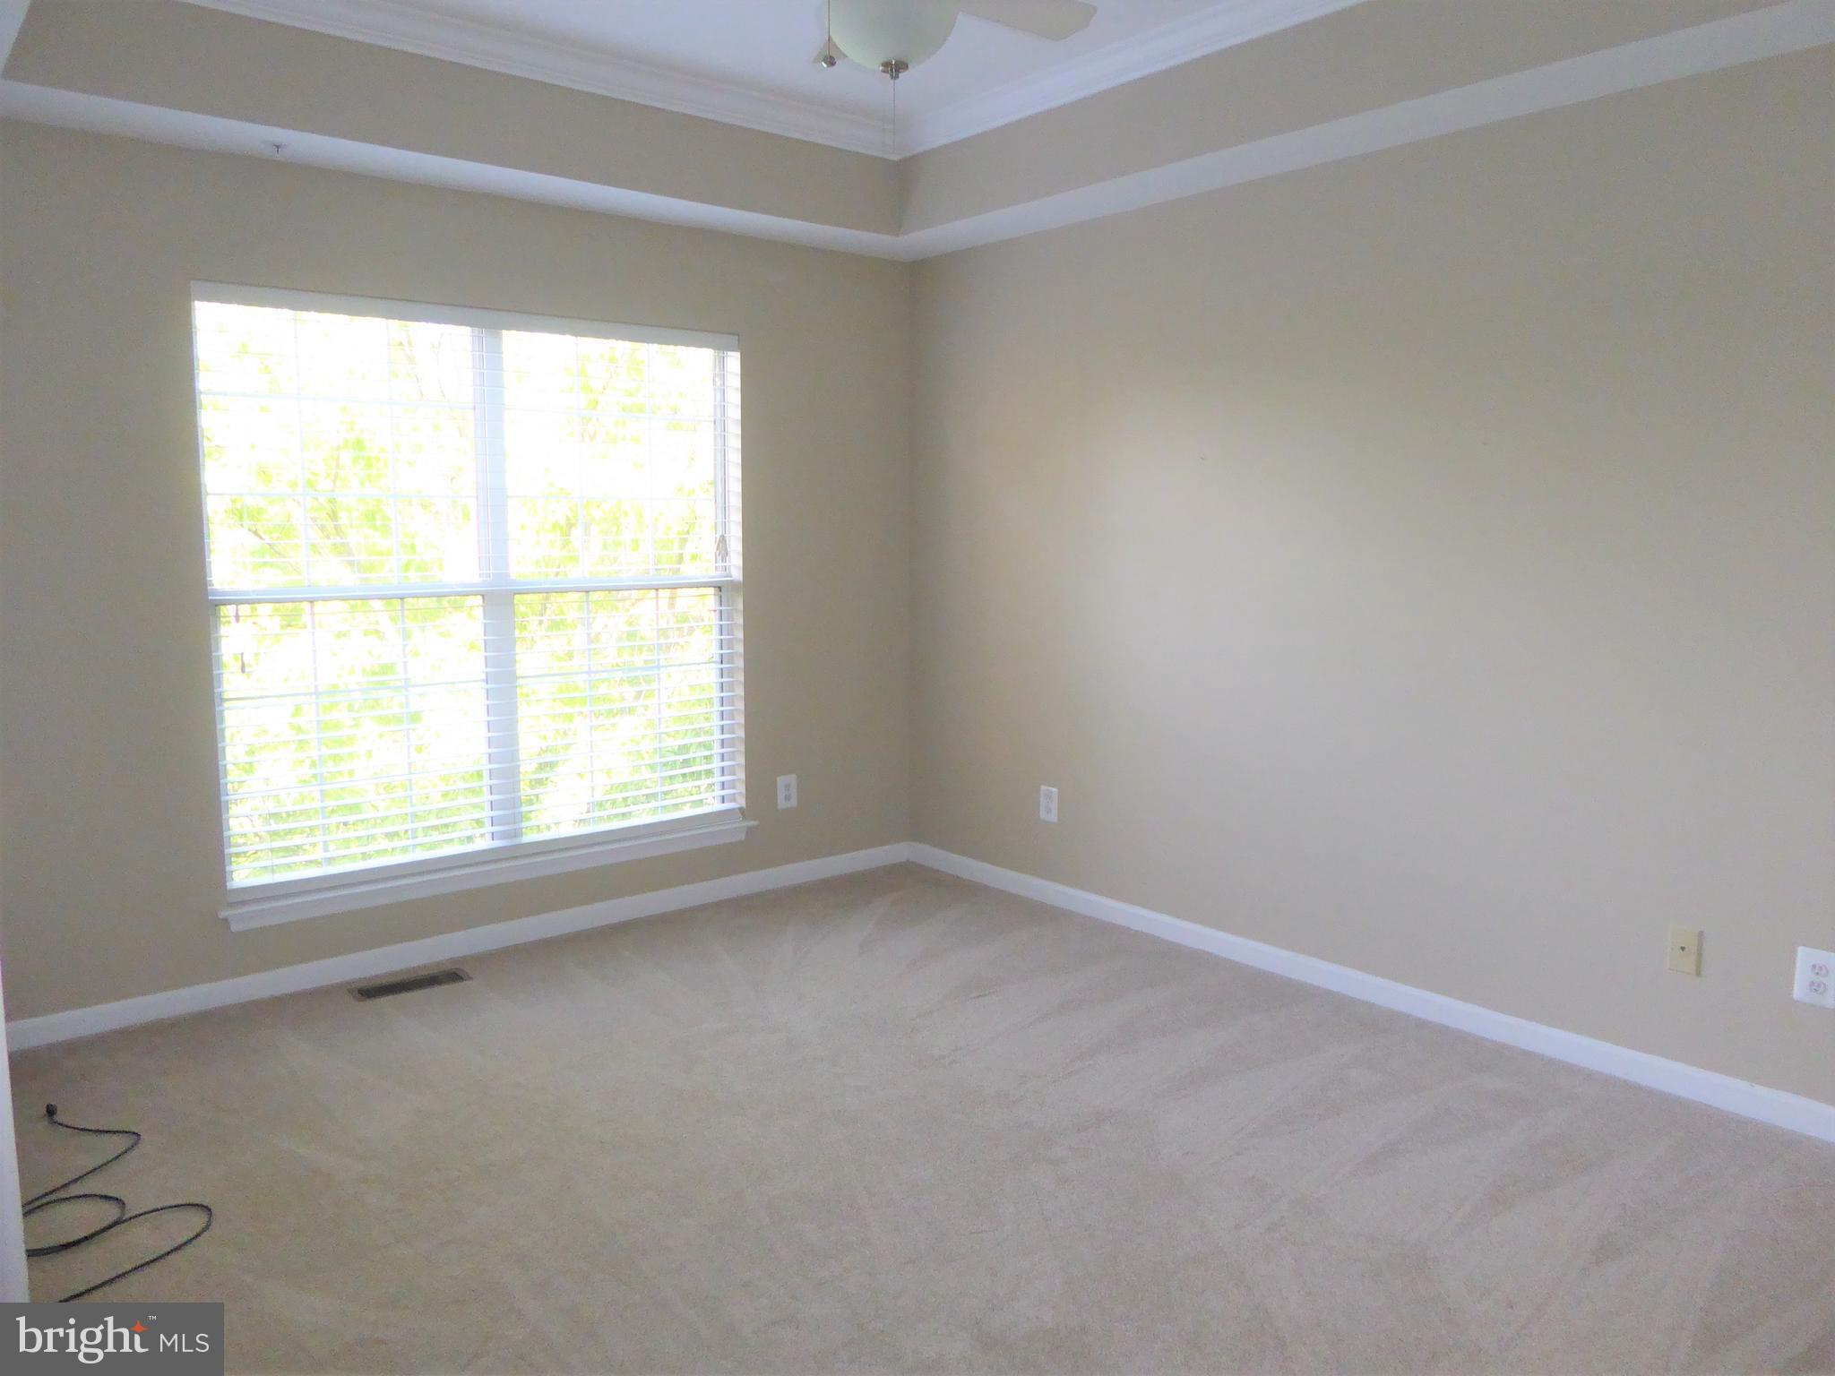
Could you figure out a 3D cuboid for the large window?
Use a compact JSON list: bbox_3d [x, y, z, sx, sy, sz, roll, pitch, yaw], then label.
[{"bbox_3d":[-1.338,-0.310,4.332,1.770,1.780,0.110,-6,9,-39],"label":"large window"}]

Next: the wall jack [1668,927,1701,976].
[{"bbox_3d":[1.857,0.642,3.212,0.012,0.111,0.070,-6,9,-39],"label":"wall jack"}]

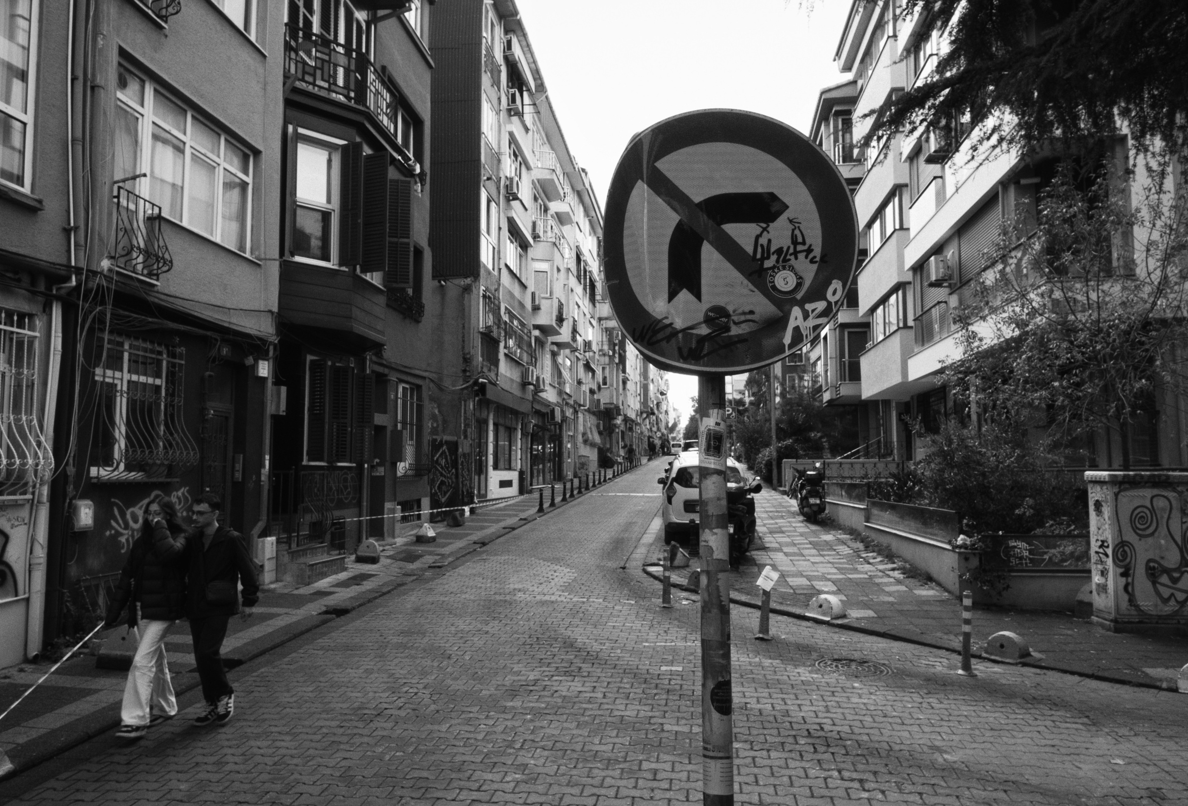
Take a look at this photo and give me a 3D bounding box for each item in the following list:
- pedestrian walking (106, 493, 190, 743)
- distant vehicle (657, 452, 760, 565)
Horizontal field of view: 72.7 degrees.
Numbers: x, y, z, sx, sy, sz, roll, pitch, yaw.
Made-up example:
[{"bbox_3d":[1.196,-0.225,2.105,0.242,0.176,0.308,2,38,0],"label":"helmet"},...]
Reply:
[{"bbox_3d":[-3.300,1.560,5.950,0.600,1.680,0.580,0,-5,6],"label":"pedestrian walking"},{"bbox_3d":[2.380,2.090,17.500,1.780,1.730,4.000,0,-3,5],"label":"distant vehicle"}]

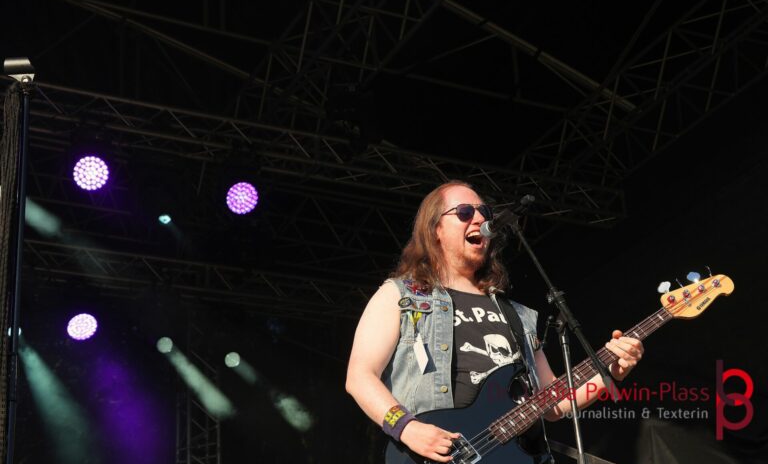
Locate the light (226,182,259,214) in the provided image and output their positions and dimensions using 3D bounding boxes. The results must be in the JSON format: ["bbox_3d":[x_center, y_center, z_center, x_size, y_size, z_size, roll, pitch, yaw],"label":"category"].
[{"bbox_3d":[-1.169,-0.282,11.276,0.290,0.290,0.220,-1,6,-6],"label":"light"}]

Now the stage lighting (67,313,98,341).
[{"bbox_3d":[-2.614,0.773,11.760,0.290,0.220,0.290,11,-67,-32],"label":"stage lighting"}]

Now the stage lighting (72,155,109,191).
[{"bbox_3d":[-2.252,-0.461,10.474,0.290,0.290,0.220,2,8,-13],"label":"stage lighting"}]

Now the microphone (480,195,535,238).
[{"bbox_3d":[0.354,-0.046,3.900,0.190,0.055,0.055,-34,-33,21],"label":"microphone"}]

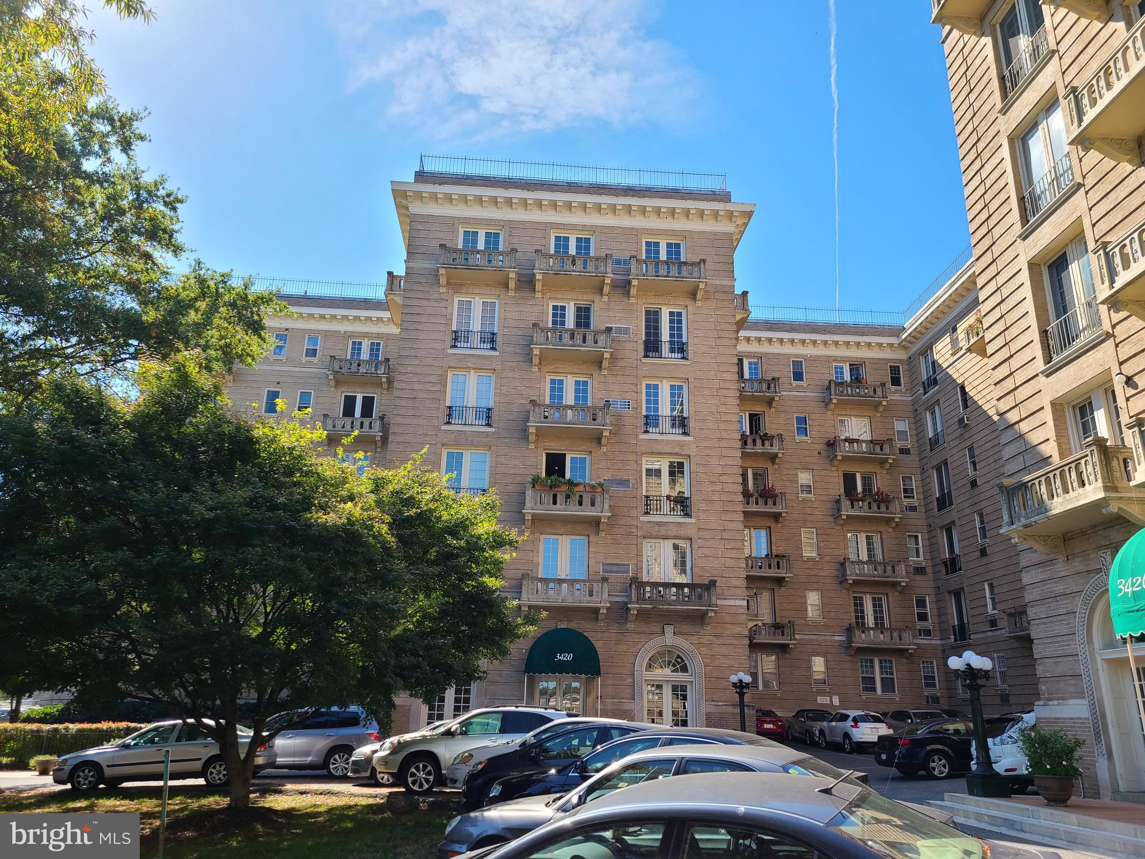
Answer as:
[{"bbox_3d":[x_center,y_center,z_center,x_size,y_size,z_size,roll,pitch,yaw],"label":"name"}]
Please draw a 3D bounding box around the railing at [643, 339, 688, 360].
[{"bbox_3d":[3.580,-3.046,32.965,1.755,0.714,0.080,2,-18,-4],"label":"railing"}]

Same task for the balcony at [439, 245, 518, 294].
[{"bbox_3d":[-3.601,-6.091,32.866,3.040,1.470,1.030,2,-18,-4],"label":"balcony"}]

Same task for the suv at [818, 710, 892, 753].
[{"bbox_3d":[11.274,12.058,34.434,1.765,1.570,4.125,3,-19,-5],"label":"suv"}]

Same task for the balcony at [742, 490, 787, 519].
[{"bbox_3d":[9.003,3.808,42.374,3.070,1.310,1.030,2,-18,-4],"label":"balcony"}]

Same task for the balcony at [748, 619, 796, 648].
[{"bbox_3d":[9.042,9.769,40.970,3.100,1.260,1.000,2,-19,-4],"label":"balcony"}]

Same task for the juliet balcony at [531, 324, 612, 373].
[{"bbox_3d":[-0.030,-3.123,33.309,3.170,1.560,1.040,3,-18,-3],"label":"juliet balcony"}]

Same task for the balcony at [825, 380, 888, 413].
[{"bbox_3d":[15.349,-1.690,46.386,3.170,1.560,1.040,3,-18,-3],"label":"balcony"}]

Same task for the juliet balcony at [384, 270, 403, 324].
[{"bbox_3d":[-7.319,-5.283,36.705,0.950,1.530,3.100,2,-19,-4],"label":"juliet balcony"}]

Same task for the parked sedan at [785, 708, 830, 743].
[{"bbox_3d":[10.719,12.998,37.486,1.820,1.440,4.850,2,-19,-2],"label":"parked sedan"}]

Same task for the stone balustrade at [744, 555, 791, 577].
[{"bbox_3d":[9.000,6.711,41.729,3.032,1.020,1.060,3,-19,-3],"label":"stone balustrade"}]

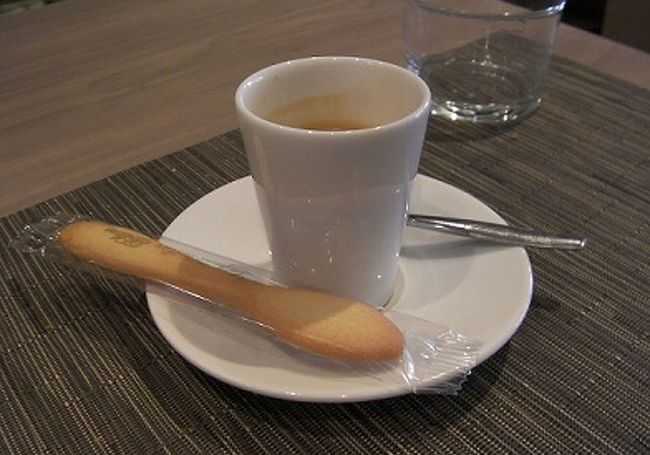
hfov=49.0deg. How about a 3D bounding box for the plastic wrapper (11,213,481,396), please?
[{"bbox_3d":[-0.033,0.022,0.230,0.161,0.012,0.026,13,37,18],"label":"plastic wrapper"}]

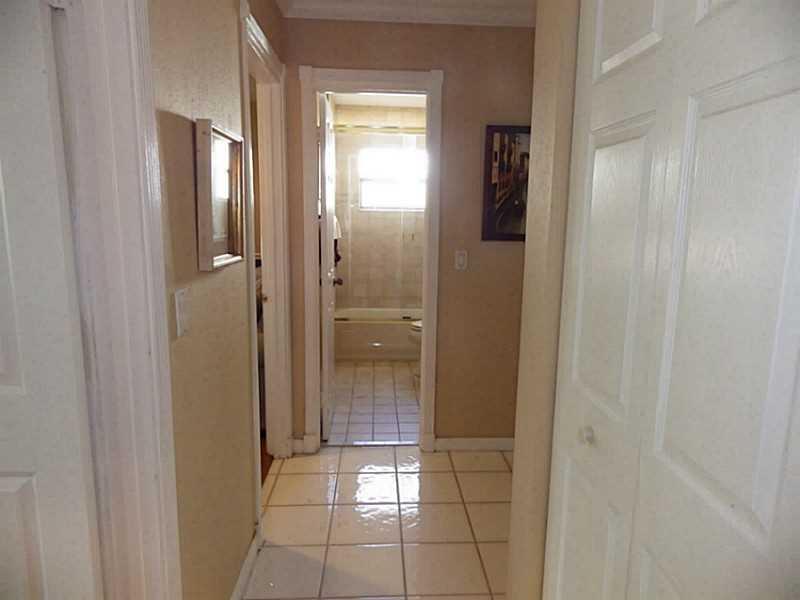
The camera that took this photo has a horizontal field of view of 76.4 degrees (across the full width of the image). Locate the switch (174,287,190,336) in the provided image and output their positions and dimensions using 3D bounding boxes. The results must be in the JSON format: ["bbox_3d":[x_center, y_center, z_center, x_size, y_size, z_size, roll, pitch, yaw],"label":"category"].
[{"bbox_3d":[-0.551,0.027,1.304,0.012,0.122,0.090,0,8,-3],"label":"switch"}]

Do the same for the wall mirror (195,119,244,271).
[{"bbox_3d":[-0.542,-0.314,1.560,0.045,0.400,0.340,0,9,-3],"label":"wall mirror"}]

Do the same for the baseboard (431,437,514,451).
[{"bbox_3d":[0.460,0.858,3.016,0.512,0.090,0.019,0,8,-3],"label":"baseboard"}]

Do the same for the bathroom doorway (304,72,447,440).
[{"bbox_3d":[-0.164,-0.172,2.906,0.757,2.147,0.137,0,8,-3],"label":"bathroom doorway"}]

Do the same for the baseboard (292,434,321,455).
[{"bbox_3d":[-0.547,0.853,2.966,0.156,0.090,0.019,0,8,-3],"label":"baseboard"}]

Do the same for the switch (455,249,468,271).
[{"bbox_3d":[0.345,-0.227,2.864,0.072,0.117,0.012,0,8,-3],"label":"switch"}]

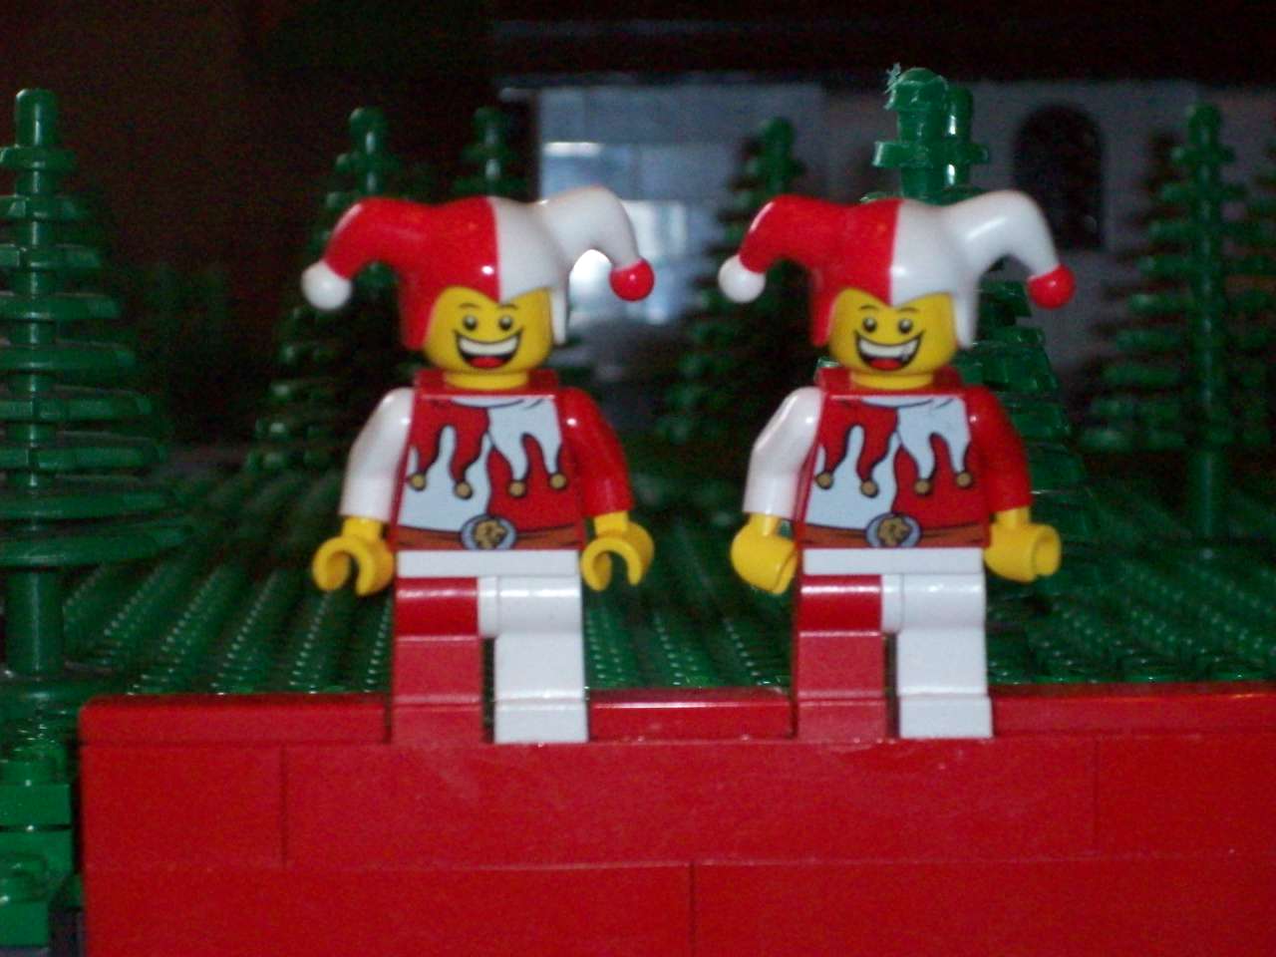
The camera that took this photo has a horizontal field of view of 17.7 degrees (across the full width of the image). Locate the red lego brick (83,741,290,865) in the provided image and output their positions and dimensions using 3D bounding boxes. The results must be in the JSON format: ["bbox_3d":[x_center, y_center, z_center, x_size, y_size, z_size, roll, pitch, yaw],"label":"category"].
[{"bbox_3d":[-0.036,0.025,0.326,0.016,0.010,0.008,-1,4,-1],"label":"red lego brick"}]

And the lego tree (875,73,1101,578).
[{"bbox_3d":[0.028,-0.007,0.392,0.033,0.064,0.033,-1,4,-1],"label":"lego tree"}]

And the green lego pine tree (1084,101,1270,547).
[{"bbox_3d":[0.078,-0.019,0.562,0.033,0.064,0.033,-1,5,1],"label":"green lego pine tree"}]

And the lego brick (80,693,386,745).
[{"bbox_3d":[-0.032,0.019,0.326,0.024,0.003,0.008,-1,4,-1],"label":"lego brick"}]

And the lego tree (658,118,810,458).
[{"bbox_3d":[0.021,-0.022,0.614,0.033,0.064,0.033,-1,4,-1],"label":"lego tree"}]

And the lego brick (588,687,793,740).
[{"bbox_3d":[0.004,0.019,0.327,0.016,0.003,0.008,-1,4,-1],"label":"lego brick"}]

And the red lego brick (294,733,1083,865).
[{"bbox_3d":[0.004,0.025,0.327,0.064,0.010,0.008,-1,4,-1],"label":"red lego brick"}]

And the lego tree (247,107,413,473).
[{"bbox_3d":[-0.036,-0.018,0.552,0.033,0.064,0.033,-1,4,-1],"label":"lego tree"}]

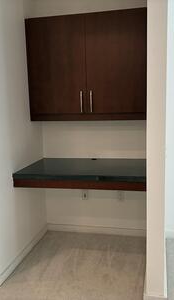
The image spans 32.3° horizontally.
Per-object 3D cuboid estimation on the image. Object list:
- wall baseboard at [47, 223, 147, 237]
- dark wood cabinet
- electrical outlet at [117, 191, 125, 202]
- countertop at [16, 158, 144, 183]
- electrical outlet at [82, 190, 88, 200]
[{"bbox_3d":[0.106,0.902,3.356,1.161,0.088,0.015,0,9,13],"label":"wall baseboard"},{"bbox_3d":[0.022,-0.792,2.963,1.161,0.983,0.281,0,9,13],"label":"dark wood cabinet"},{"bbox_3d":[0.370,0.501,3.230,0.072,0.117,0.010,0,9,13],"label":"electrical outlet"},{"bbox_3d":[-0.002,0.180,2.889,1.161,0.049,0.737,0,9,13],"label":"countertop"},{"bbox_3d":[-0.024,0.507,3.325,0.072,0.117,0.010,0,9,13],"label":"electrical outlet"}]

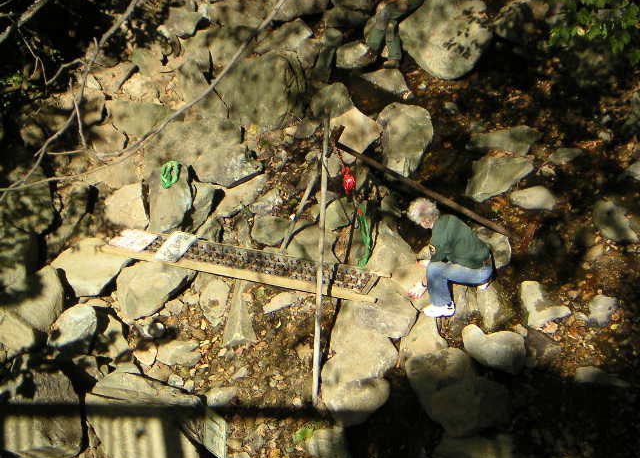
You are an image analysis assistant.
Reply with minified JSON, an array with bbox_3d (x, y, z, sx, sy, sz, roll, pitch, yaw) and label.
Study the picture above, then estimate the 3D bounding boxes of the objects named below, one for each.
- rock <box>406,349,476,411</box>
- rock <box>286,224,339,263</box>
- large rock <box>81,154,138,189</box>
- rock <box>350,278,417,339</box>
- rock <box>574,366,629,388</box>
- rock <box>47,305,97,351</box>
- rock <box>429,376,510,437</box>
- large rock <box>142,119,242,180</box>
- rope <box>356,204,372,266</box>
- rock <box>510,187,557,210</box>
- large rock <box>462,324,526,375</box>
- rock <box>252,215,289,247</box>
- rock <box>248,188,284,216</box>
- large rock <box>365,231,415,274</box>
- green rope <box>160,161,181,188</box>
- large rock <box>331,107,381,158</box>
[{"bbox_3d":[0.957,1.222,10.600,0.531,0.334,0.445,0,41,0],"label":"rock"},{"bbox_3d":[-0.064,0.124,11.337,0.460,0.240,0.340,0,41,0],"label":"rock"},{"bbox_3d":[-1.860,-0.508,11.600,0.497,0.200,0.300,0,40,0],"label":"large rock"},{"bbox_3d":[0.505,0.642,10.600,0.533,0.220,0.480,0,40,0],"label":"rock"},{"bbox_3d":[2.187,1.146,10.200,0.407,0.120,0.180,0,40,0],"label":"rock"},{"bbox_3d":[-1.986,0.792,10.581,0.400,0.250,0.300,-21,45,-22],"label":"rock"},{"bbox_3d":[1.183,1.404,10.384,0.649,0.297,0.495,0,40,0],"label":"rock"},{"bbox_3d":[-1.205,-0.751,12.408,0.945,0.387,0.595,0,40,0],"label":"large rock"},{"bbox_3d":[0.388,0.057,11.445,0.139,0.640,0.110,0,40,0],"label":"rope"},{"bbox_3d":[1.870,-0.276,11.500,0.391,0.140,0.190,0,40,0],"label":"rock"},{"bbox_3d":[1.445,0.998,10.868,0.530,0.265,0.441,0,40,0],"label":"large rock"},{"bbox_3d":[-0.434,0.013,11.284,0.330,0.210,0.250,0,42,0],"label":"rock"},{"bbox_3d":[-0.478,-0.241,11.521,0.310,0.180,0.250,0,42,0],"label":"rock"},{"bbox_3d":[0.617,0.209,11.653,0.444,0.247,0.379,0,40,0],"label":"large rock"},{"bbox_3d":[-1.310,-0.469,11.500,0.170,0.140,0.200,0,40,0],"label":"green rope"},{"bbox_3d":[0.335,-0.921,12.395,0.360,0.260,0.440,-34,52,-32],"label":"large rock"}]

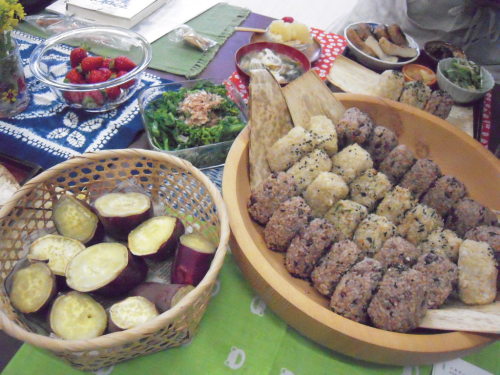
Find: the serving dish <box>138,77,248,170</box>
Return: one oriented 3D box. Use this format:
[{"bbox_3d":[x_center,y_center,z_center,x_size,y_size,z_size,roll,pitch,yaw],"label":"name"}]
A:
[{"bbox_3d":[-0.081,-0.094,0.616,0.147,0.055,0.147,-12,53,-16],"label":"serving dish"}]

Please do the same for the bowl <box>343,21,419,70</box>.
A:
[{"bbox_3d":[0.251,-0.262,0.790,0.146,0.048,0.146,7,50,0],"label":"bowl"}]

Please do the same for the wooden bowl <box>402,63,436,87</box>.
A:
[{"bbox_3d":[0.312,-0.198,0.754,0.064,0.030,0.064,7,50,0],"label":"wooden bowl"}]

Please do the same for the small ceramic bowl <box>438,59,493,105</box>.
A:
[{"bbox_3d":[0.377,-0.180,0.729,0.102,0.057,0.102,3,50,-3],"label":"small ceramic bowl"}]

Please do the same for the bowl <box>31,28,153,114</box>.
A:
[{"bbox_3d":[-0.250,-0.185,0.664,0.181,0.071,0.181,3,50,-3],"label":"bowl"}]

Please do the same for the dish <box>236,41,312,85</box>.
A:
[{"bbox_3d":[0.036,-0.187,0.699,0.126,0.066,0.126,3,50,-3],"label":"dish"}]

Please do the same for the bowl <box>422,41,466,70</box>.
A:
[{"bbox_3d":[0.370,-0.244,0.790,0.078,0.044,0.078,7,50,0],"label":"bowl"}]

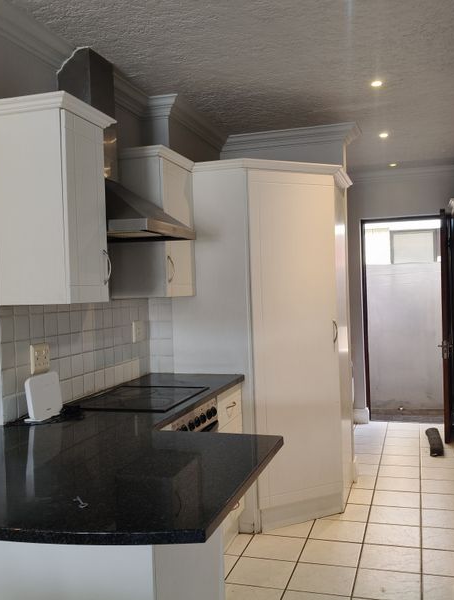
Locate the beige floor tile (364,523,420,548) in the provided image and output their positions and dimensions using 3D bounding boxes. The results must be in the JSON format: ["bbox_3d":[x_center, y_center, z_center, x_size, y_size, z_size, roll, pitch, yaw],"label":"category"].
[{"bbox_3d":[0.938,1.331,3.391,0.298,0.010,0.298,-2,0,18],"label":"beige floor tile"}]

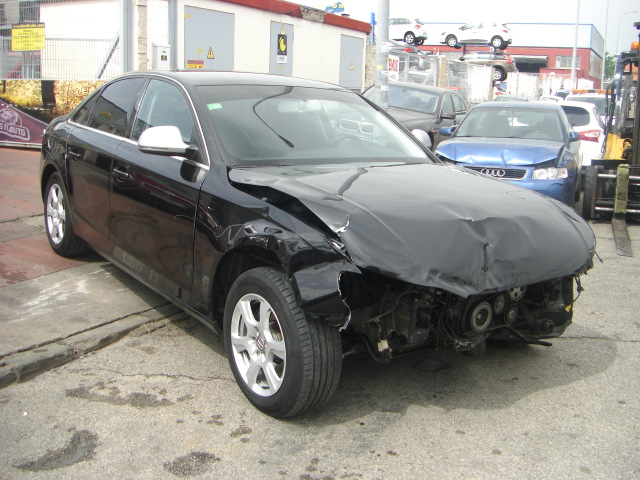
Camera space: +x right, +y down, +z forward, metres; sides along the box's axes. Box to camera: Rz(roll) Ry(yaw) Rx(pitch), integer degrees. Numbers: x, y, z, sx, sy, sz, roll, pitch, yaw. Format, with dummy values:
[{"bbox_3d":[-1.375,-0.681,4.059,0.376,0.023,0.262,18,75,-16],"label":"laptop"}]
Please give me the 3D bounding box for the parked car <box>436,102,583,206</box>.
[{"bbox_3d":[2.701,-1.220,9.892,1.760,1.420,4.120,6,12,20],"label":"parked car"}]

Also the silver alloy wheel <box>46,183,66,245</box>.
[{"bbox_3d":[-1.838,-0.184,5.088,0.190,0.440,0.440,-5,15,-36],"label":"silver alloy wheel"}]

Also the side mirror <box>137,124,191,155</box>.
[{"bbox_3d":[-0.786,-0.486,3.455,0.250,0.160,0.140,-5,15,-36],"label":"side mirror"}]

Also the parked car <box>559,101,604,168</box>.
[{"bbox_3d":[4.982,-2.322,15.224,1.800,1.520,4.300,5,12,16],"label":"parked car"}]

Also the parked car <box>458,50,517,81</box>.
[{"bbox_3d":[8.685,-9.507,38.500,4.500,1.620,1.820,8,13,28],"label":"parked car"}]

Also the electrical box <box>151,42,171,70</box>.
[{"bbox_3d":[-3.091,-3.499,13.800,0.320,0.660,0.200,-9,15,-43],"label":"electrical box"}]

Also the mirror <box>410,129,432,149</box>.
[{"bbox_3d":[0.624,-0.634,4.481,0.250,0.160,0.140,-5,15,-36],"label":"mirror"}]

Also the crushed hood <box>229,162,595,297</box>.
[{"bbox_3d":[0.467,-0.109,3.298,1.470,0.370,1.140,-5,15,-36],"label":"crushed hood"}]

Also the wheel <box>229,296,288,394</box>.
[{"bbox_3d":[-0.190,0.424,2.898,0.190,0.440,0.440,-5,15,-36],"label":"wheel"}]

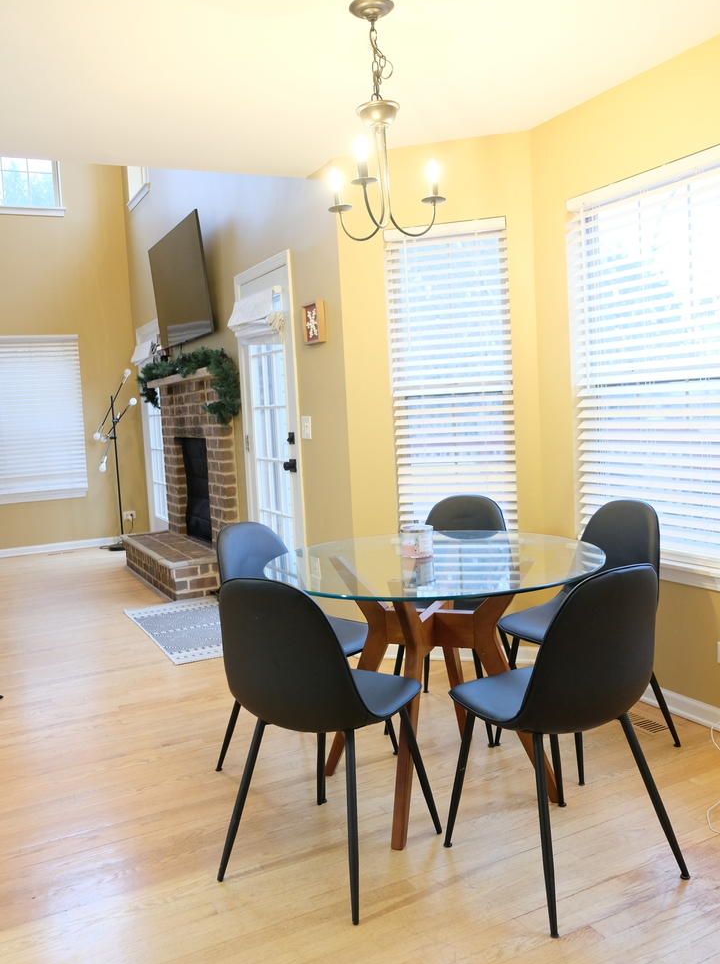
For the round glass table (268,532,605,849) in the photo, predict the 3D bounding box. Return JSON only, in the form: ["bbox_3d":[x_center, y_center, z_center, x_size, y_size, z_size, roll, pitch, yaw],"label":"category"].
[{"bbox_3d":[0.224,0.622,2.608,1.065,0.765,1.065,-3,5,0],"label":"round glass table"}]

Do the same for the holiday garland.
[{"bbox_3d":[-1.389,-0.703,6.222,0.260,0.550,2.150,-6,6,-27],"label":"holiday garland"}]

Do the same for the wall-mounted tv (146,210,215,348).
[{"bbox_3d":[-1.361,-1.473,6.138,0.060,0.820,1.430,-10,8,-26],"label":"wall-mounted tv"}]

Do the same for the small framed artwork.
[{"bbox_3d":[-0.237,-0.814,4.158,0.040,0.208,0.193,-6,6,-27],"label":"small framed artwork"}]

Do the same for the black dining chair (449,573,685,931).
[{"bbox_3d":[0.519,0.601,2.149,0.455,0.860,0.540,-6,6,-28],"label":"black dining chair"}]

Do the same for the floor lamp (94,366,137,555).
[{"bbox_3d":[-2.317,-0.214,7.715,0.380,1.720,0.420,-6,6,-27],"label":"floor lamp"}]

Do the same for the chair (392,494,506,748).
[{"bbox_3d":[0.365,0.513,3.208,0.450,0.860,0.510,0,6,24],"label":"chair"}]

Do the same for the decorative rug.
[{"bbox_3d":[-0.913,0.849,4.894,0.740,0.012,1.375,-6,6,-27],"label":"decorative rug"}]

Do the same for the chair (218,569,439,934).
[{"bbox_3d":[-0.099,0.626,2.238,0.455,0.860,0.540,0,6,30],"label":"chair"}]

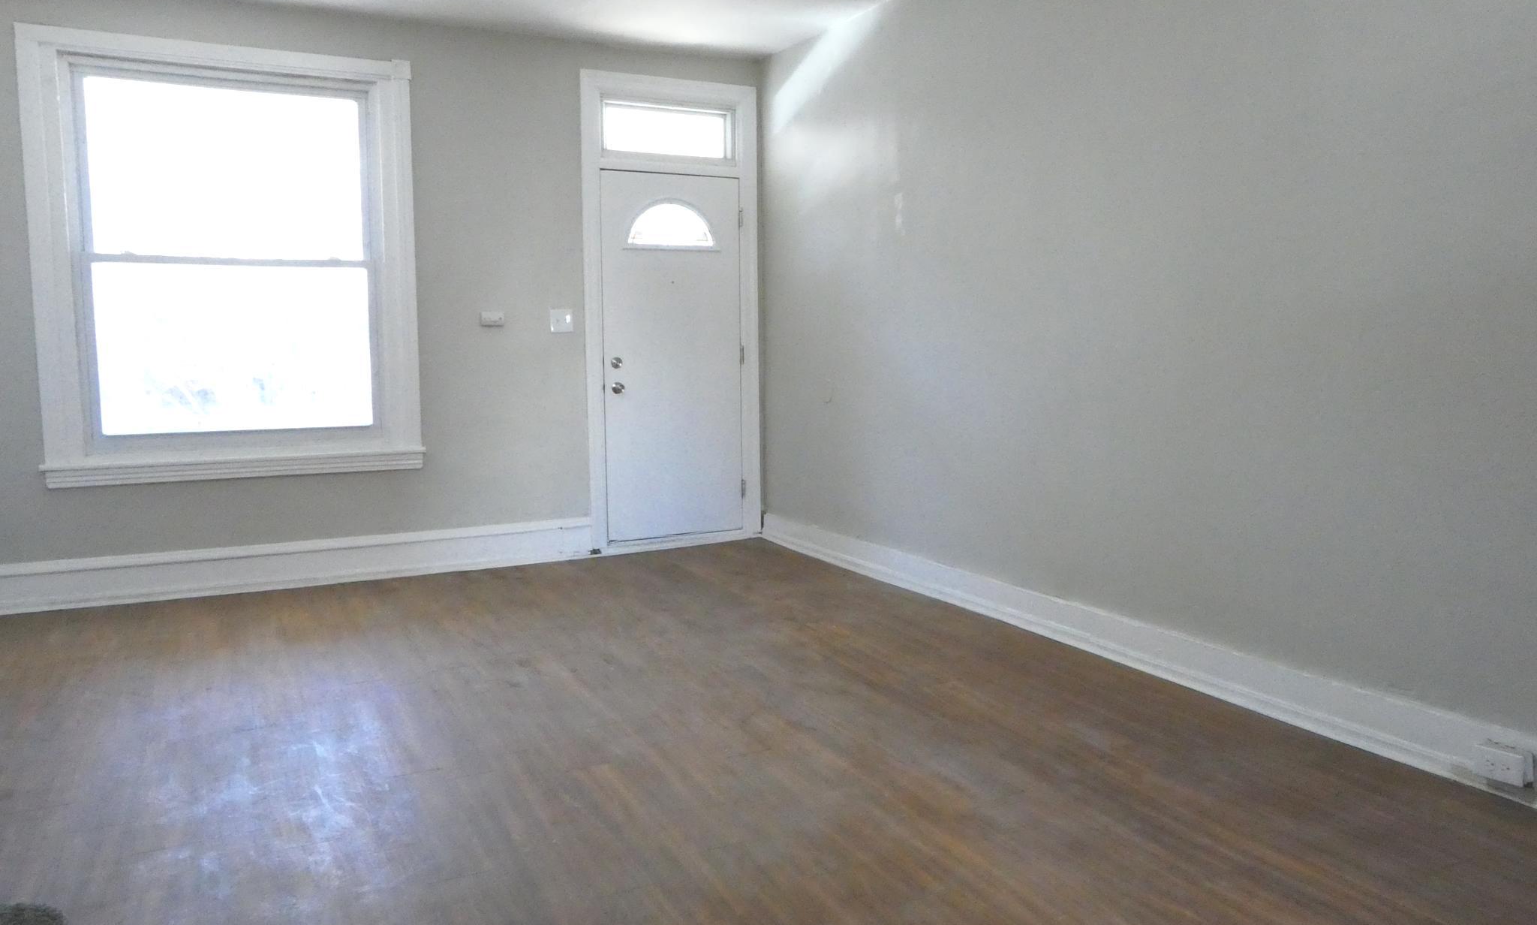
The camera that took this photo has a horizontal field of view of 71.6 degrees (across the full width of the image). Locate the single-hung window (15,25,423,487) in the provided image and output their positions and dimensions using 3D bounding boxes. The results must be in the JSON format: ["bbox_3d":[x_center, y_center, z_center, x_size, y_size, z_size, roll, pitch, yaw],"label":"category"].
[{"bbox_3d":[-2.497,-0.933,5.012,1.619,1.991,0.120,-3,7,-26],"label":"single-hung window"}]

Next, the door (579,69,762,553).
[{"bbox_3d":[-0.528,-0.809,5.996,1.029,2.601,0.120,-3,7,-26],"label":"door"}]

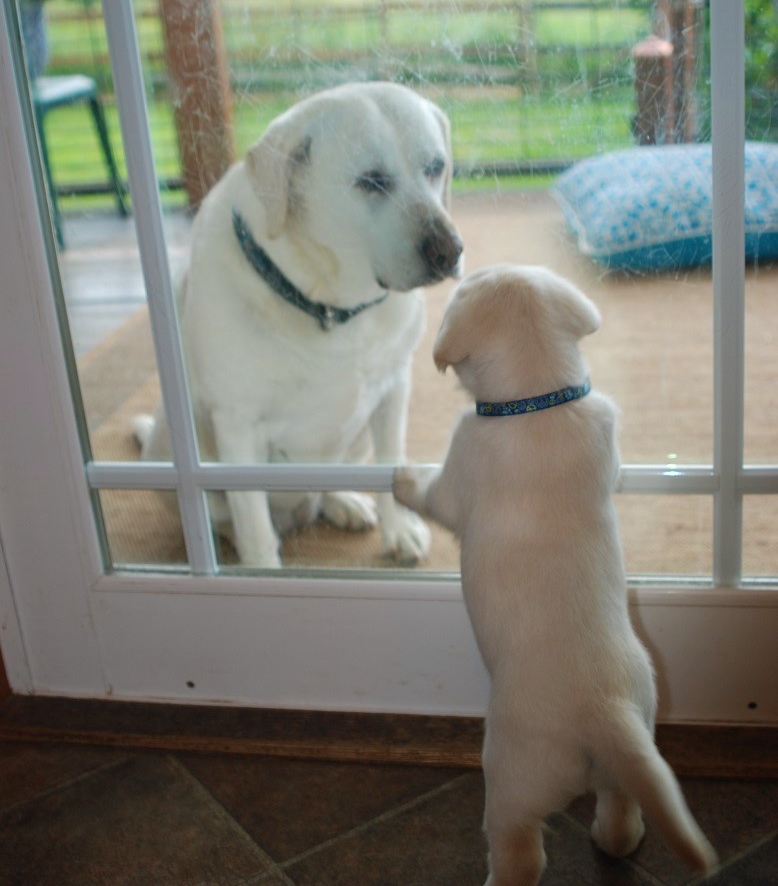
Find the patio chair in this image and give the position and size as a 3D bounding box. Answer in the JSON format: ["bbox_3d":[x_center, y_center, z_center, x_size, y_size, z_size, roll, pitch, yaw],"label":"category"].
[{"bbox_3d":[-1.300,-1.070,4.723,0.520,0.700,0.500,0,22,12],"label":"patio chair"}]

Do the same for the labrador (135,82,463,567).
[{"bbox_3d":[-0.201,-0.200,2.193,0.440,0.750,0.740,-10,22,-14],"label":"labrador"}]

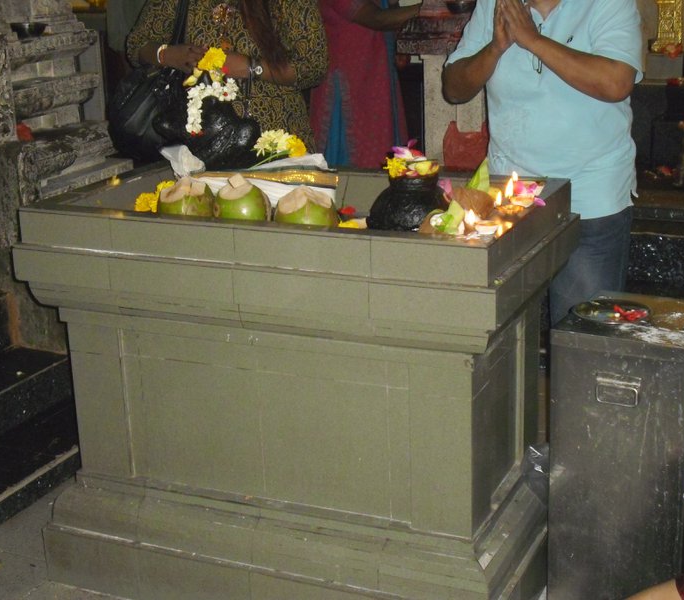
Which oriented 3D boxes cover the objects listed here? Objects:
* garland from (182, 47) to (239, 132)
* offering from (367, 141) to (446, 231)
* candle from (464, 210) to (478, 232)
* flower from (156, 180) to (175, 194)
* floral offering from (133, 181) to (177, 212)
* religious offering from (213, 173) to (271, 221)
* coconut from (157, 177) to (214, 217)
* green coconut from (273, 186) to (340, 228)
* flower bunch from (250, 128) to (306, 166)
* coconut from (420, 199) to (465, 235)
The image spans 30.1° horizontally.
[{"bbox_3d":[-0.311,-0.496,3.011,0.130,0.205,0.120,-2,17,0],"label":"garland"},{"bbox_3d":[0.134,-0.205,2.640,0.168,0.240,0.168,-2,17,0],"label":"offering"},{"bbox_3d":[0.256,-0.154,2.512,0.028,0.049,0.028,-2,17,0],"label":"candle"},{"bbox_3d":[-0.407,-0.249,2.929,0.050,0.043,0.045,-2,17,0],"label":"flower"},{"bbox_3d":[-0.432,-0.227,2.913,0.105,0.095,0.085,-2,17,0],"label":"floral offering"},{"bbox_3d":[-0.222,-0.191,2.785,0.126,0.144,0.126,-2,17,0],"label":"religious offering"},{"bbox_3d":[-0.350,-0.201,2.848,0.128,0.138,0.128,-2,17,0],"label":"coconut"},{"bbox_3d":[-0.073,-0.166,2.723,0.136,0.137,0.136,-2,17,0],"label":"green coconut"},{"bbox_3d":[-0.148,-0.368,2.998,0.125,0.085,0.100,-2,17,0],"label":"flower bunch"},{"bbox_3d":[0.197,-0.148,2.577,0.100,0.089,0.095,-2,17,0],"label":"coconut"}]

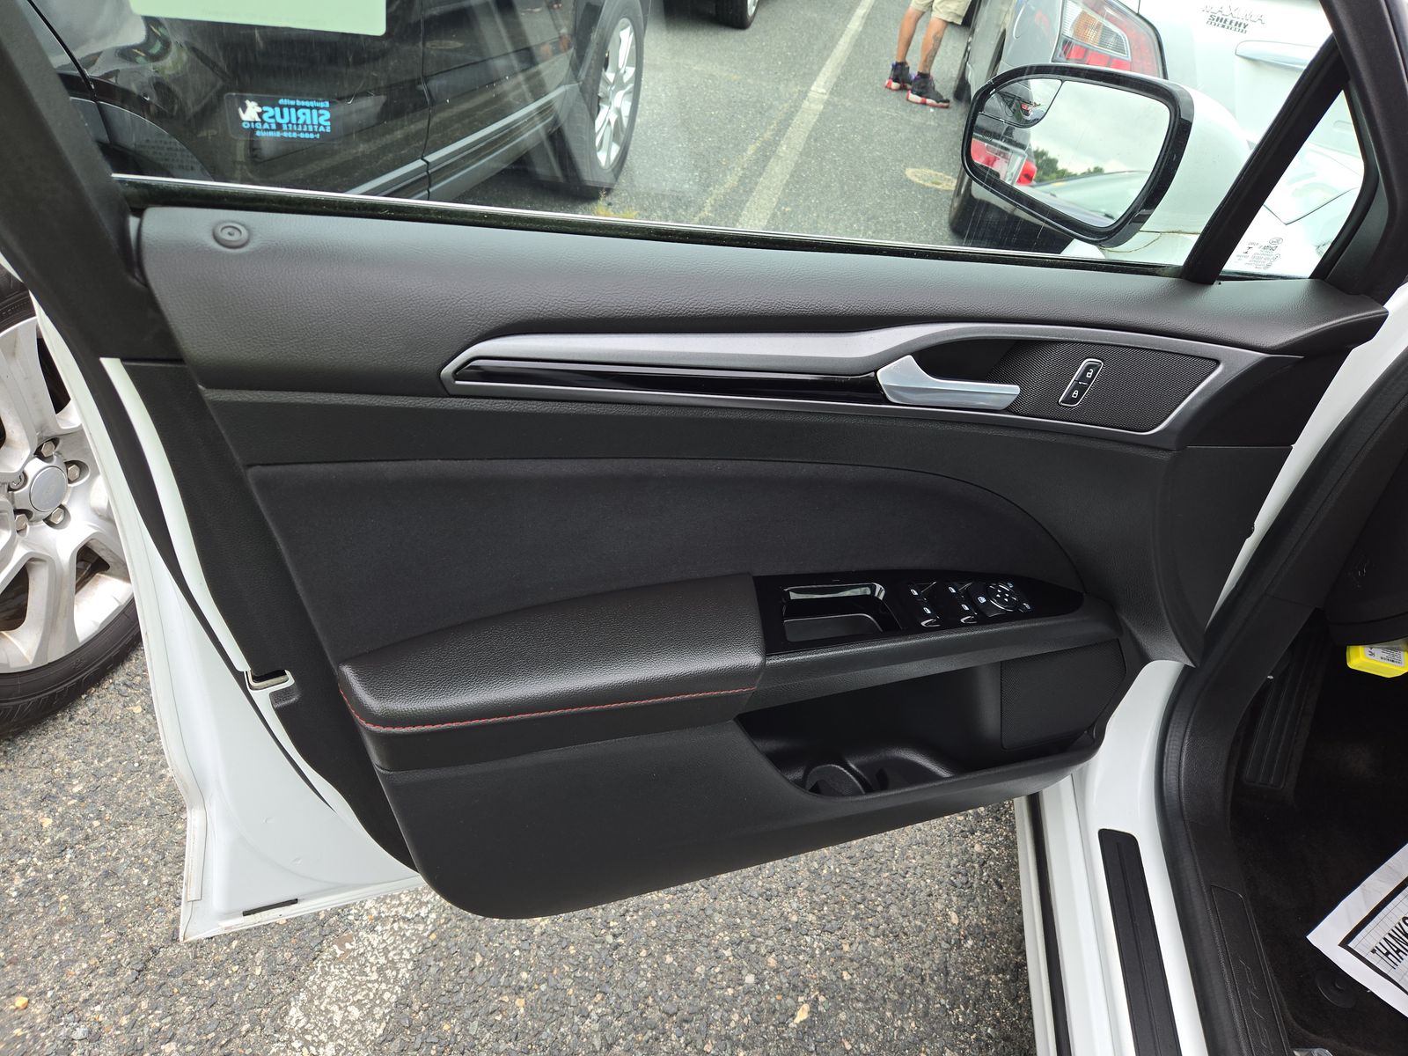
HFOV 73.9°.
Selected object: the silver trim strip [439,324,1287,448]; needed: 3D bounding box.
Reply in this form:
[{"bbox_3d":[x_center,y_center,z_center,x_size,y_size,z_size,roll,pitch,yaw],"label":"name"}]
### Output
[{"bbox_3d":[0.175,-0.108,0.748,0.750,0.105,0.045,-2,39,-24],"label":"silver trim strip"}]

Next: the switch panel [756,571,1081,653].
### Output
[{"bbox_3d":[0.194,0.070,0.876,0.345,0.040,0.098,-5,41,-21],"label":"switch panel"}]

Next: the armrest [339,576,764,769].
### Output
[{"bbox_3d":[-0.107,0.109,0.758,0.345,0.068,0.116,-5,41,-21],"label":"armrest"}]

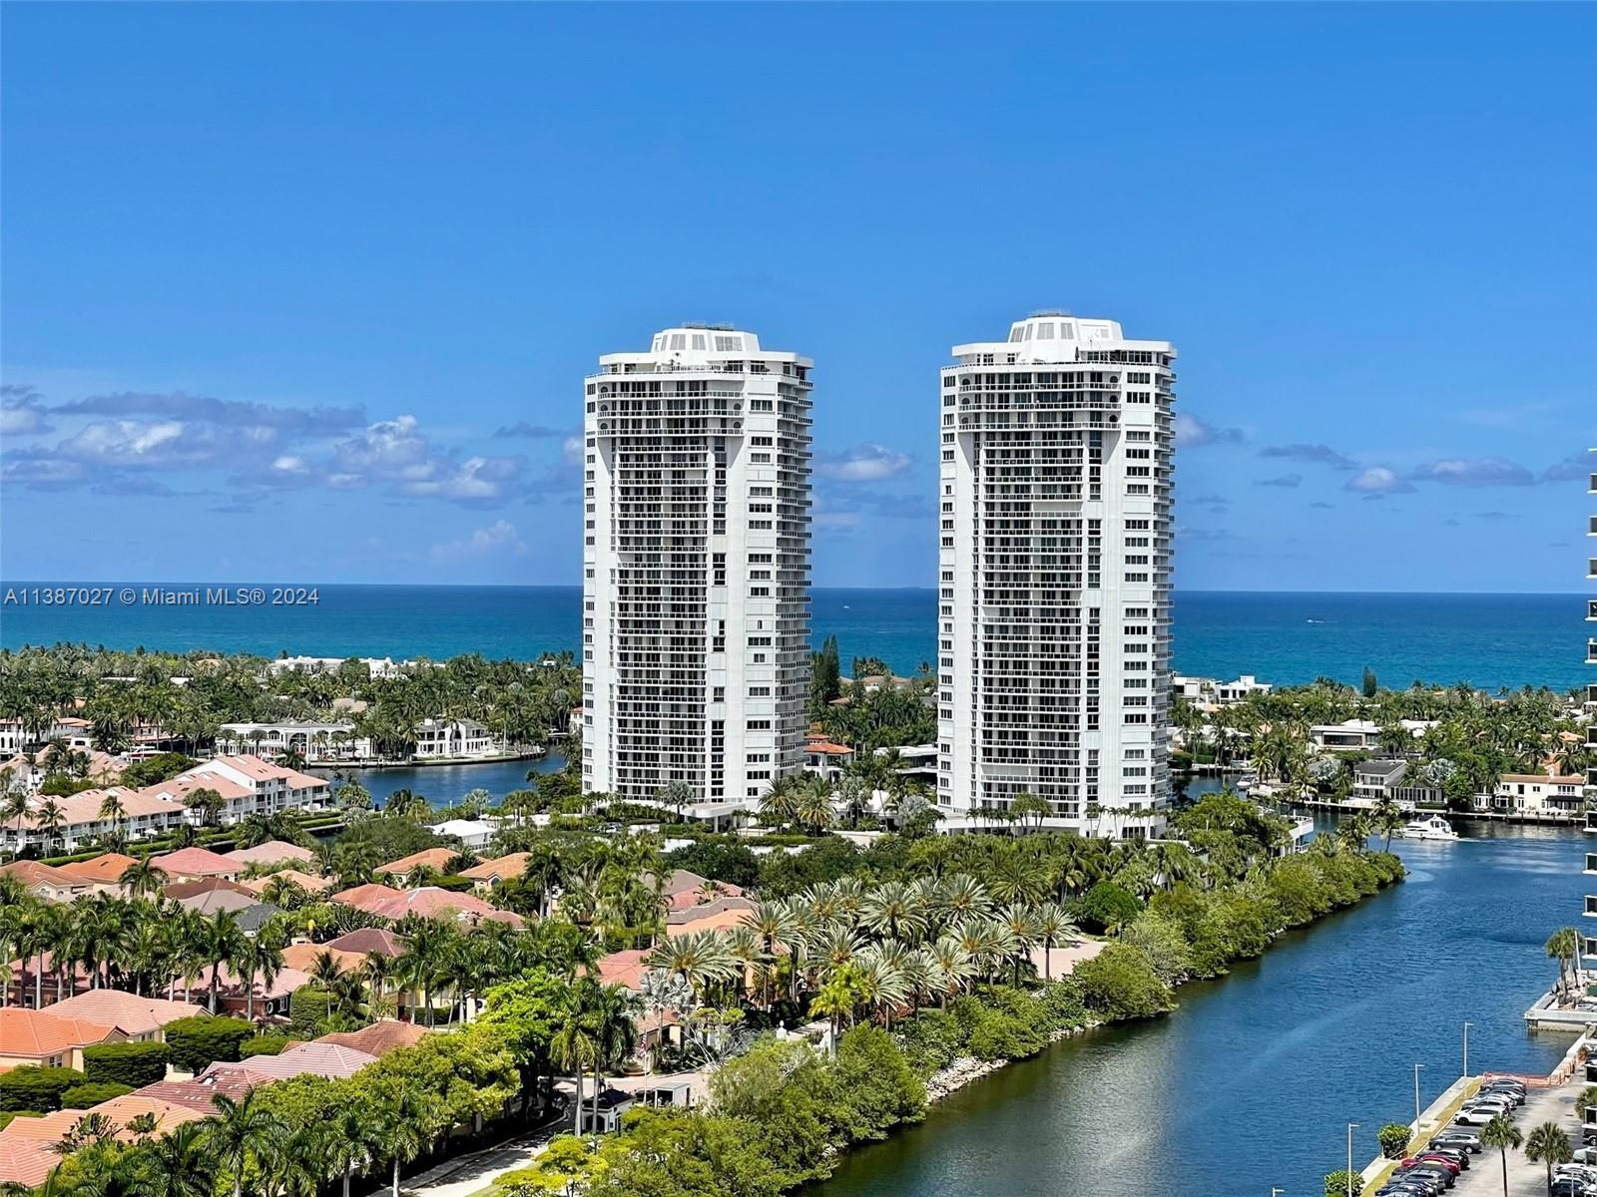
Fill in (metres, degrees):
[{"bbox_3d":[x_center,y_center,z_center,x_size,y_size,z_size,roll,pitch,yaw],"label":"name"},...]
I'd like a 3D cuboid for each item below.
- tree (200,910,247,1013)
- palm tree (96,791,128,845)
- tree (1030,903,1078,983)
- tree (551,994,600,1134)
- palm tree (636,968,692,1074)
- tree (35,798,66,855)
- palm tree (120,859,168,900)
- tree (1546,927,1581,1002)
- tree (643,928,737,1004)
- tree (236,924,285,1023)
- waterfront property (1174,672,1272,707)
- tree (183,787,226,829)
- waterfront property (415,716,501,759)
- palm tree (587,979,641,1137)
[{"bbox_3d":[-62.170,40.362,318.332,5.200,13.590,5.200,0,0,0],"label":"tree"},{"bbox_3d":[-123.753,40.140,532.125,5.500,9.890,5.500,0,0,0],"label":"palm tree"},{"bbox_3d":[31.561,42.582,364.739,6.300,9.940,6.300,0,0,0],"label":"tree"},{"bbox_3d":[-19.679,41.612,261.505,4.600,12.600,4.600,0,0,0],"label":"tree"},{"bbox_3d":[-14.006,43.501,305.478,6.330,10.460,6.330,0,0,0],"label":"palm tree"},{"bbox_3d":[-130.330,40.047,515.022,5.200,10.230,5.200,0,0,0],"label":"tree"},{"bbox_3d":[-95.618,42.568,431.421,6.930,9.480,6.930,0,0,0],"label":"palm tree"},{"bbox_3d":[92.837,44.486,358.692,4.090,9.090,4.100,0,0,0],"label":"tree"},{"bbox_3d":[-12.256,43.002,335.300,10.200,11.050,10.200,0,0,0],"label":"tree"},{"bbox_3d":[-57.380,40.871,313.468,5.300,12.720,5.300,0,0,0],"label":"tree"},{"bbox_3d":[155.701,34.472,1095.000,33.000,12.500,23.000,1,0,23],"label":"waterfront property"},{"bbox_3d":[-119.156,41.949,591.780,8.500,8.130,7.800,0,0,0],"label":"tree"},{"bbox_3d":[-95.354,37.896,818.024,19.500,10.600,14.000,0,0,-18],"label":"waterfront property"},{"bbox_3d":[-17.157,42.010,269.786,5.240,13.910,5.240,0,0,0],"label":"palm tree"}]

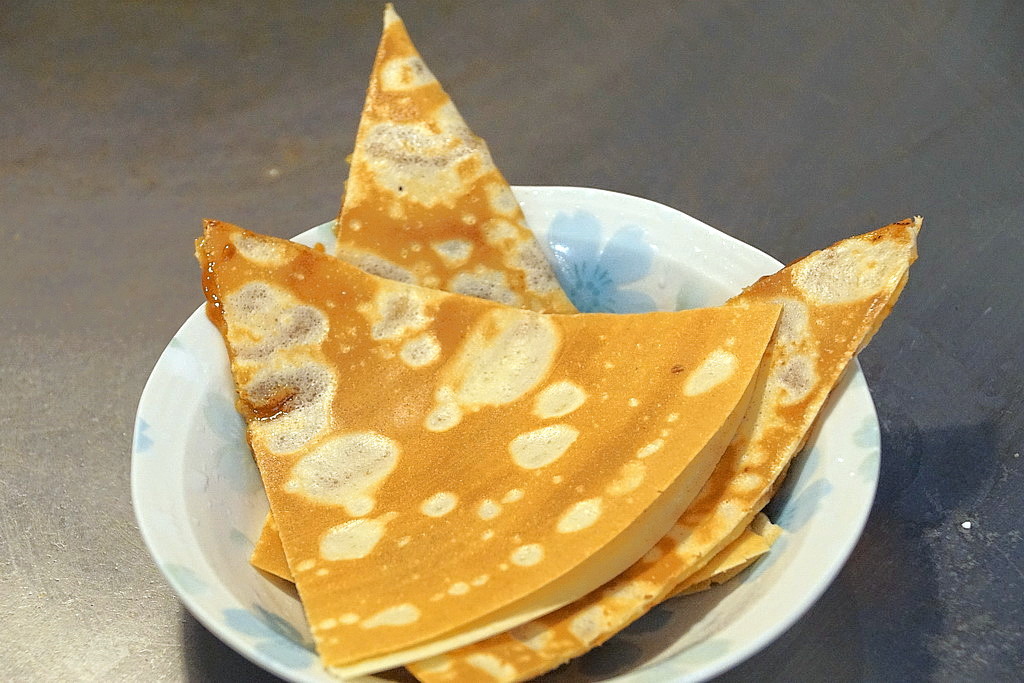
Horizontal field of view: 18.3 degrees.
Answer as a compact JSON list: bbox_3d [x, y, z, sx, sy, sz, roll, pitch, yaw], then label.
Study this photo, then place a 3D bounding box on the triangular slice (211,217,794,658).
[{"bbox_3d":[-0.002,0.027,0.727,0.137,0.024,0.134,1,46,-7],"label":"triangular slice"}]

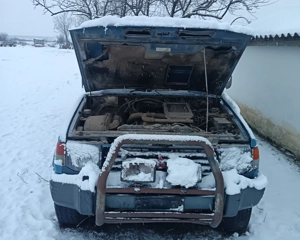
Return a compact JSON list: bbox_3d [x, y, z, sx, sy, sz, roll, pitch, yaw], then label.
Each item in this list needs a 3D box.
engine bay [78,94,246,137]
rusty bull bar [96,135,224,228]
[{"bbox_3d":[0.060,0.114,2.572,1.326,0.398,0.949,1,15,-1],"label":"engine bay"},{"bbox_3d":[0.071,0.440,1.958,0.867,0.617,0.224,1,15,-1],"label":"rusty bull bar"}]

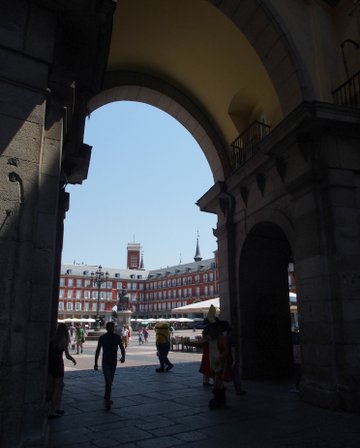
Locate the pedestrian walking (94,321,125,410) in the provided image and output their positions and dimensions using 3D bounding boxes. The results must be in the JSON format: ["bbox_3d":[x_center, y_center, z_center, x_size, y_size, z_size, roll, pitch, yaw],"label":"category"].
[{"bbox_3d":[-1.512,2.996,8.329,0.600,1.712,0.500,0,-14,0],"label":"pedestrian walking"}]

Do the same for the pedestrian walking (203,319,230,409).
[{"bbox_3d":[0.799,2.960,8.498,0.620,1.865,0.500,-7,-16,26],"label":"pedestrian walking"}]

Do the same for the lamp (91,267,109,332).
[{"bbox_3d":[-8.577,7.758,41.373,1.800,6.924,1.800,0,-14,0],"label":"lamp"}]

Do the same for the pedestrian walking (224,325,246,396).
[{"bbox_3d":[1.361,3.371,9.696,0.500,1.668,0.450,12,-19,-38],"label":"pedestrian walking"}]

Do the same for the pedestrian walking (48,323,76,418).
[{"bbox_3d":[-2.299,2.798,7.534,0.540,1.699,0.480,-9,-17,32],"label":"pedestrian walking"}]

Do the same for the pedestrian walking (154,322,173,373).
[{"bbox_3d":[-0.610,4.497,14.348,0.660,1.807,0.600,-1,-14,3],"label":"pedestrian walking"}]

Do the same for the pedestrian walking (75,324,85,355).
[{"bbox_3d":[-5.811,6.614,22.450,0.480,1.748,0.400,-5,-15,17],"label":"pedestrian walking"}]

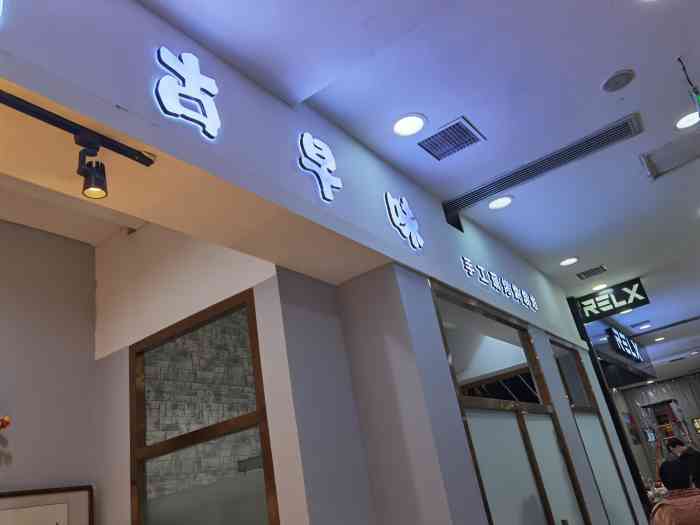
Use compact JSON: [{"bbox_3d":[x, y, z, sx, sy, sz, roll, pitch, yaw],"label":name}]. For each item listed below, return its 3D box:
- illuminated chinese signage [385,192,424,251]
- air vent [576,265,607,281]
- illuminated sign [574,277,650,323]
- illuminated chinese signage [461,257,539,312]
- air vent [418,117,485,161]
[{"bbox_3d":[0.344,-0.255,3.351,0.045,0.343,0.367,-24,-27,29],"label":"illuminated chinese signage"},{"bbox_3d":[2.872,0.119,6.476,0.316,0.030,0.292,-24,-27,29],"label":"air vent"},{"bbox_3d":[3.283,0.492,6.834,0.784,0.335,0.100,-24,-27,29],"label":"illuminated sign"},{"bbox_3d":[1.329,0.216,4.640,0.045,0.189,1.706,-24,-27,29],"label":"illuminated chinese signage"},{"bbox_3d":[0.646,-0.771,3.469,0.328,0.030,0.328,-24,-27,29],"label":"air vent"}]

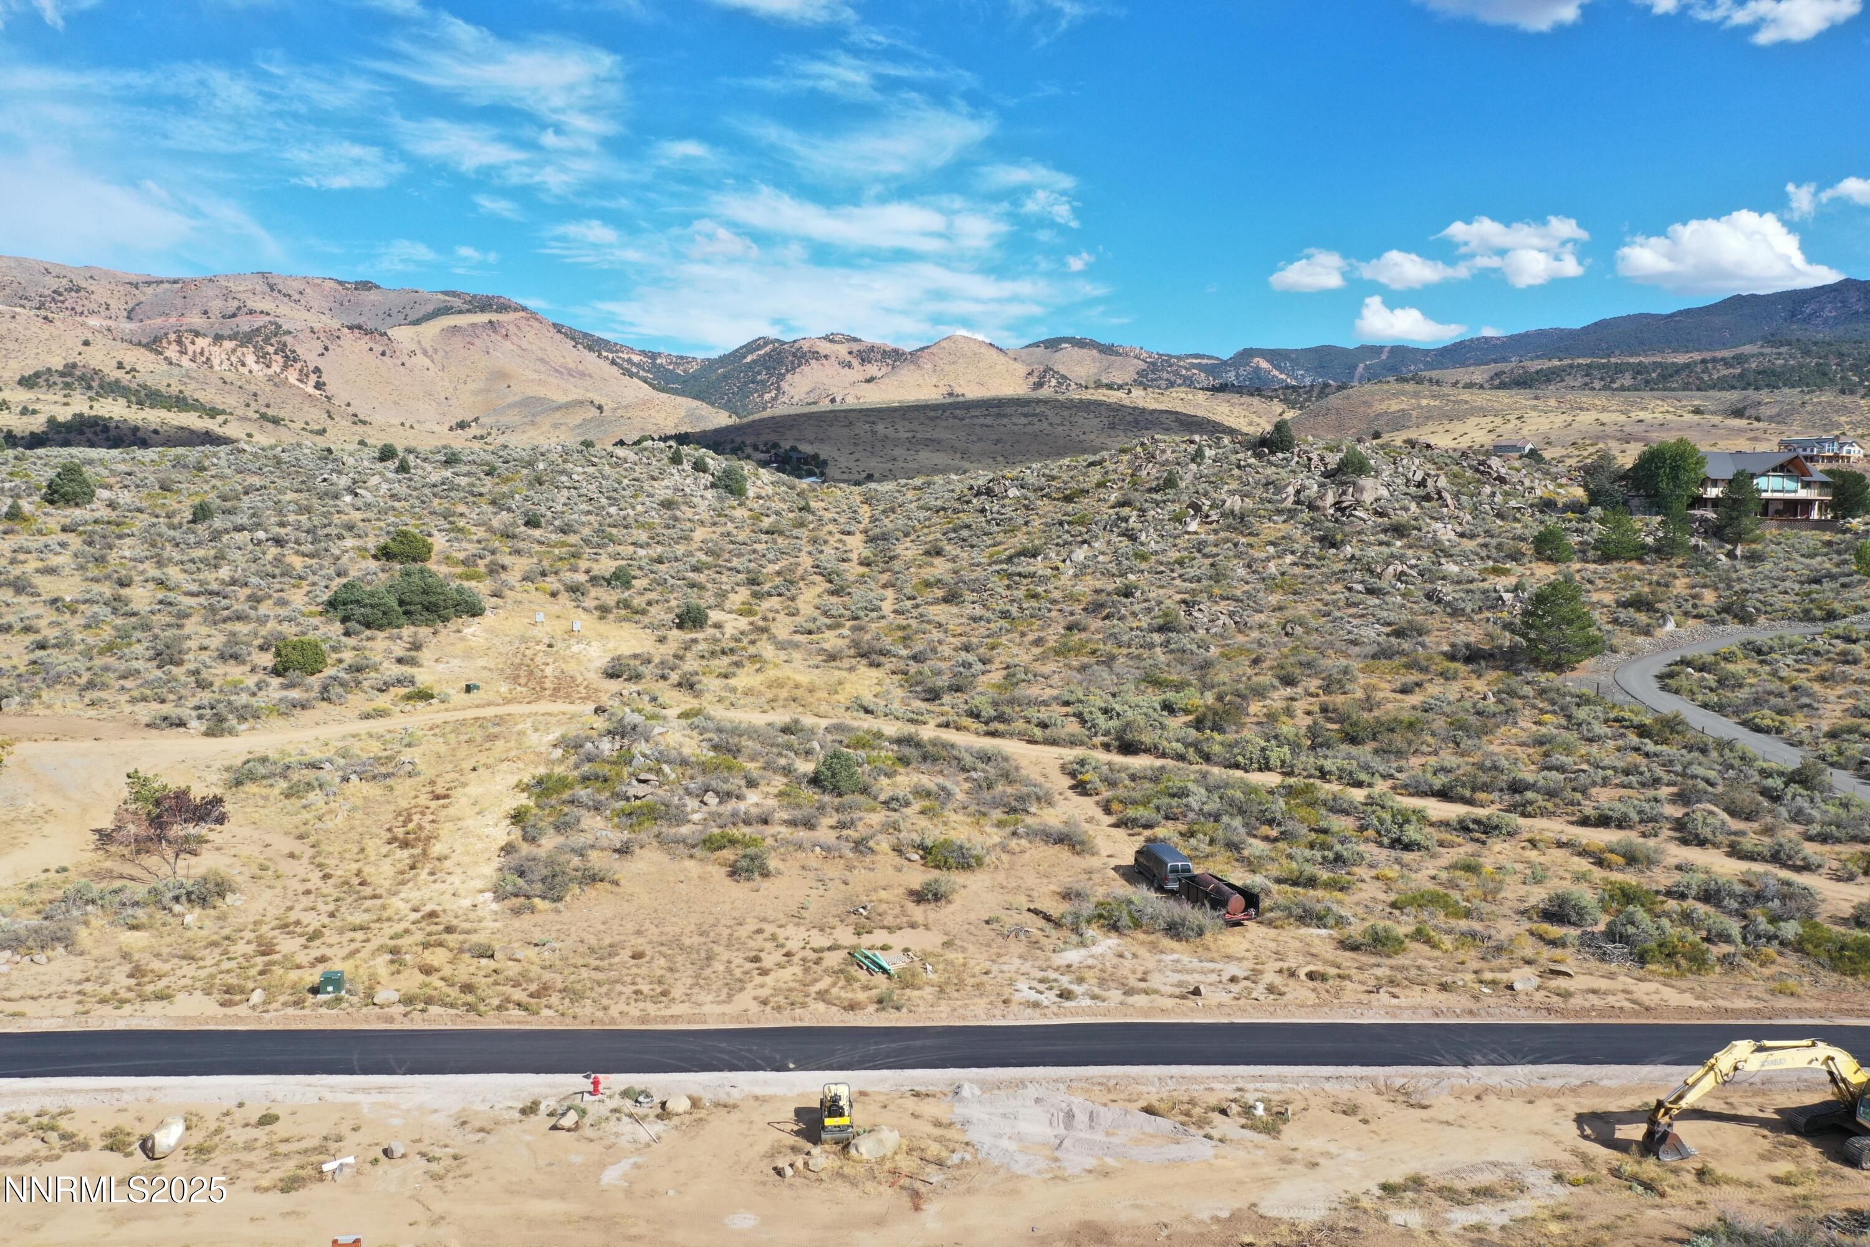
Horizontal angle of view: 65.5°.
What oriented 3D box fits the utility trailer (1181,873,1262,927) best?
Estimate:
[{"bbox_3d":[16.870,16.540,87.067,2.250,1.750,5.400,-3,9,-25],"label":"utility trailer"}]

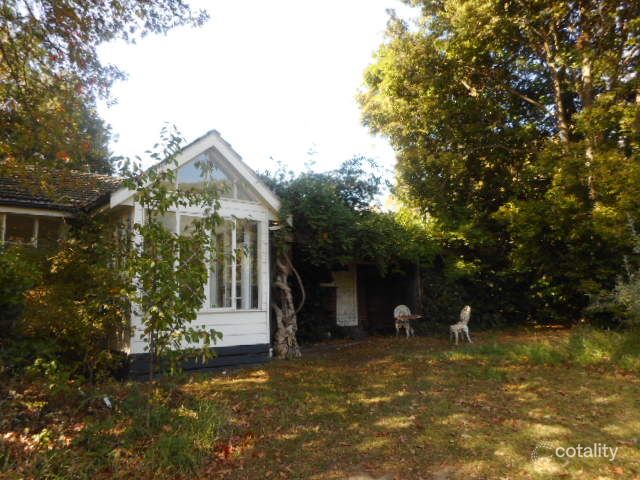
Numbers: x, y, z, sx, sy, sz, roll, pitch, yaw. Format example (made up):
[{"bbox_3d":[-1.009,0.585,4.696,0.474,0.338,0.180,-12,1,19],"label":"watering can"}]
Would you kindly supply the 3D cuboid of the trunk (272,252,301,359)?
[{"bbox_3d":[-0.634,1.231,8.750,0.500,2.000,0.450,-1,-9,-4],"label":"trunk"}]

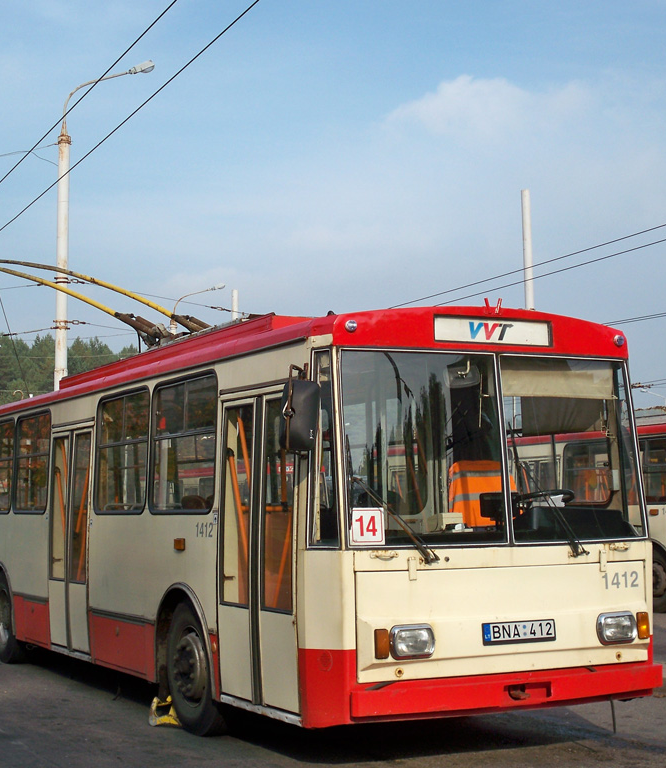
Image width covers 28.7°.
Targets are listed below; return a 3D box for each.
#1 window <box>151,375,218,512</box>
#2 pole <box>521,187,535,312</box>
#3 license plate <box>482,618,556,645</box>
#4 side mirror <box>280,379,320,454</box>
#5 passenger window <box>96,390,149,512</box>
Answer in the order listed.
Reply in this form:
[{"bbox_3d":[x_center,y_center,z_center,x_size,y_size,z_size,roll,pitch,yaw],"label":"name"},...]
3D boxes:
[{"bbox_3d":[-1.114,0.464,9.729,0.050,0.998,1.290,2,-6,-28],"label":"window"},{"bbox_3d":[5.604,-0.308,37.008,0.240,10.637,0.240,-1,-5,0],"label":"pole"},{"bbox_3d":[1.192,1.584,8.321,0.547,0.130,0.020,2,-6,-28],"label":"license plate"},{"bbox_3d":[-0.195,0.192,7.689,0.215,0.425,0.130,0,-5,-10],"label":"side mirror"},{"bbox_3d":[-1.762,0.586,10.925,0.050,1.007,1.332,2,-6,-28],"label":"passenger window"}]

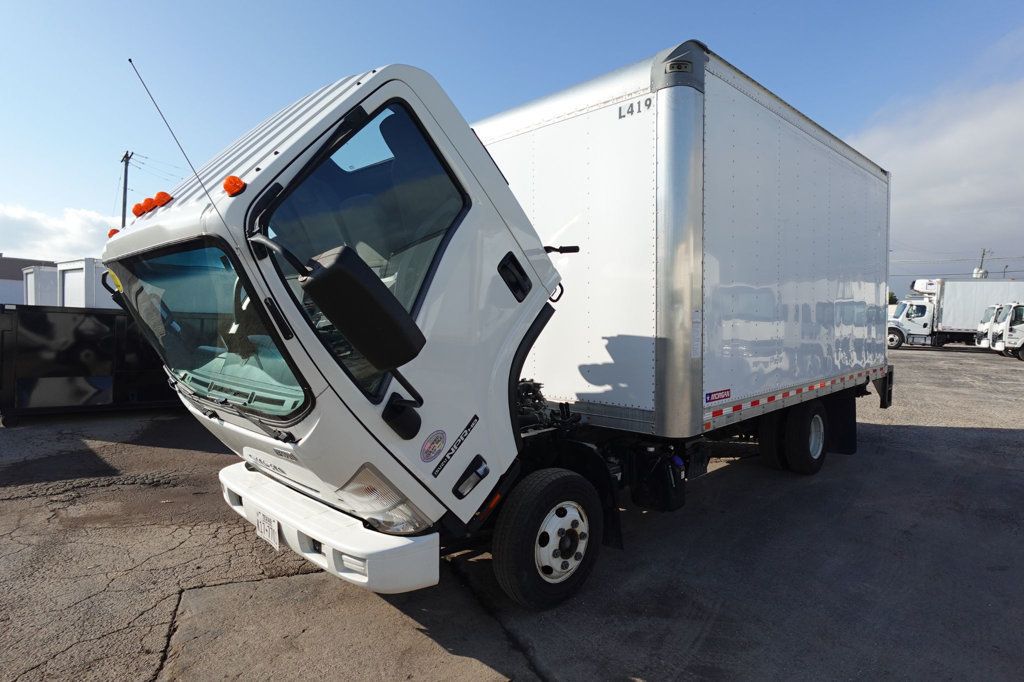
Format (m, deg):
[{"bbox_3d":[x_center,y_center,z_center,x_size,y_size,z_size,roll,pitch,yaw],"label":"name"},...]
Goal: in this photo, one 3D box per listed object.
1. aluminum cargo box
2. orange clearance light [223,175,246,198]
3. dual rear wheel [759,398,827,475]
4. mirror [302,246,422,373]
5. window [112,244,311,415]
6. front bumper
[{"bbox_3d":[1.976,-0.736,6.076,4.940,2.460,2.440,-3,3,-44],"label":"aluminum cargo box"},{"bbox_3d":[-1.019,-0.572,2.078,0.080,0.055,0.090,2,47,46],"label":"orange clearance light"},{"bbox_3d":[2.908,0.956,5.860,0.765,0.765,0.480,-3,3,-44],"label":"dual rear wheel"},{"bbox_3d":[-0.508,-0.102,1.984,0.180,0.440,0.125,-16,36,29],"label":"mirror"},{"bbox_3d":[-1.525,-0.047,2.663,1.860,0.790,0.130,2,27,46],"label":"window"},{"bbox_3d":[-1.116,0.953,3.097,0.350,0.270,1.960,-3,3,-44],"label":"front bumper"}]

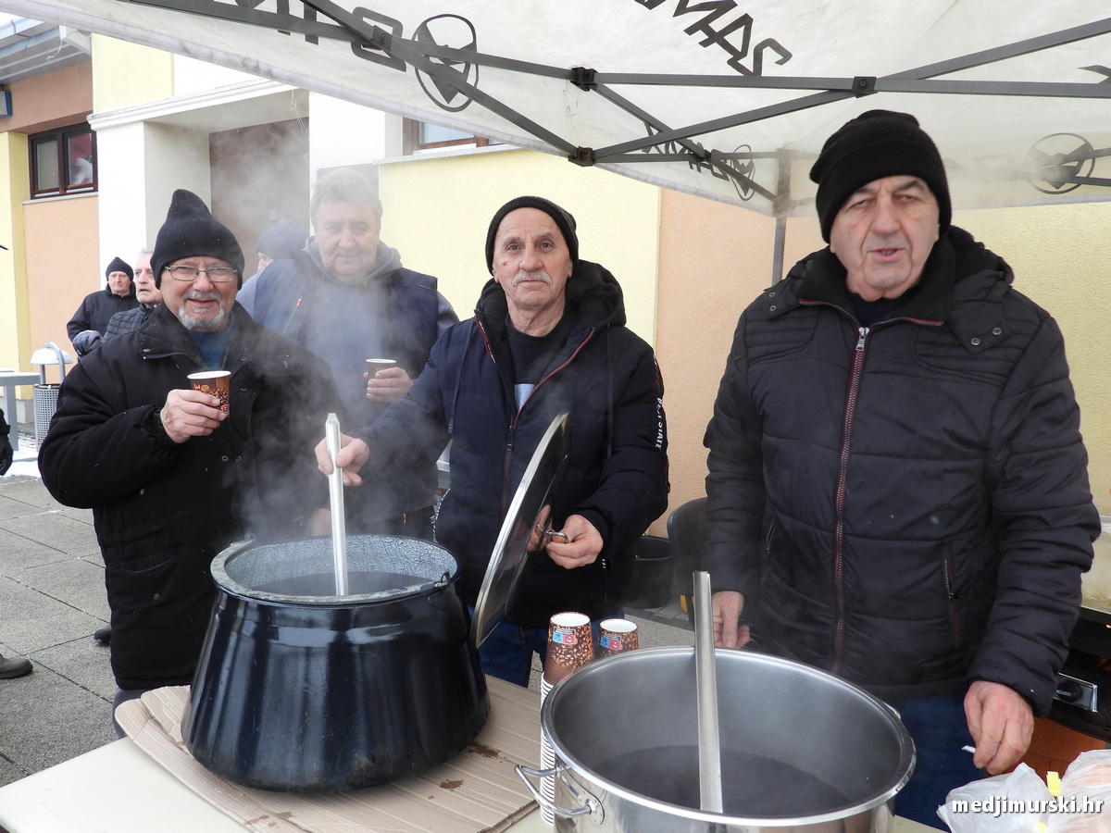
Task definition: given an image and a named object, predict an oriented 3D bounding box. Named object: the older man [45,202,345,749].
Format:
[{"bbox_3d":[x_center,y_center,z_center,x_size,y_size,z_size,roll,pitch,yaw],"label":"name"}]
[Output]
[{"bbox_3d":[-0.740,0.372,1.754,0.630,1.660,0.480,-2,7,-30],"label":"older man"}]

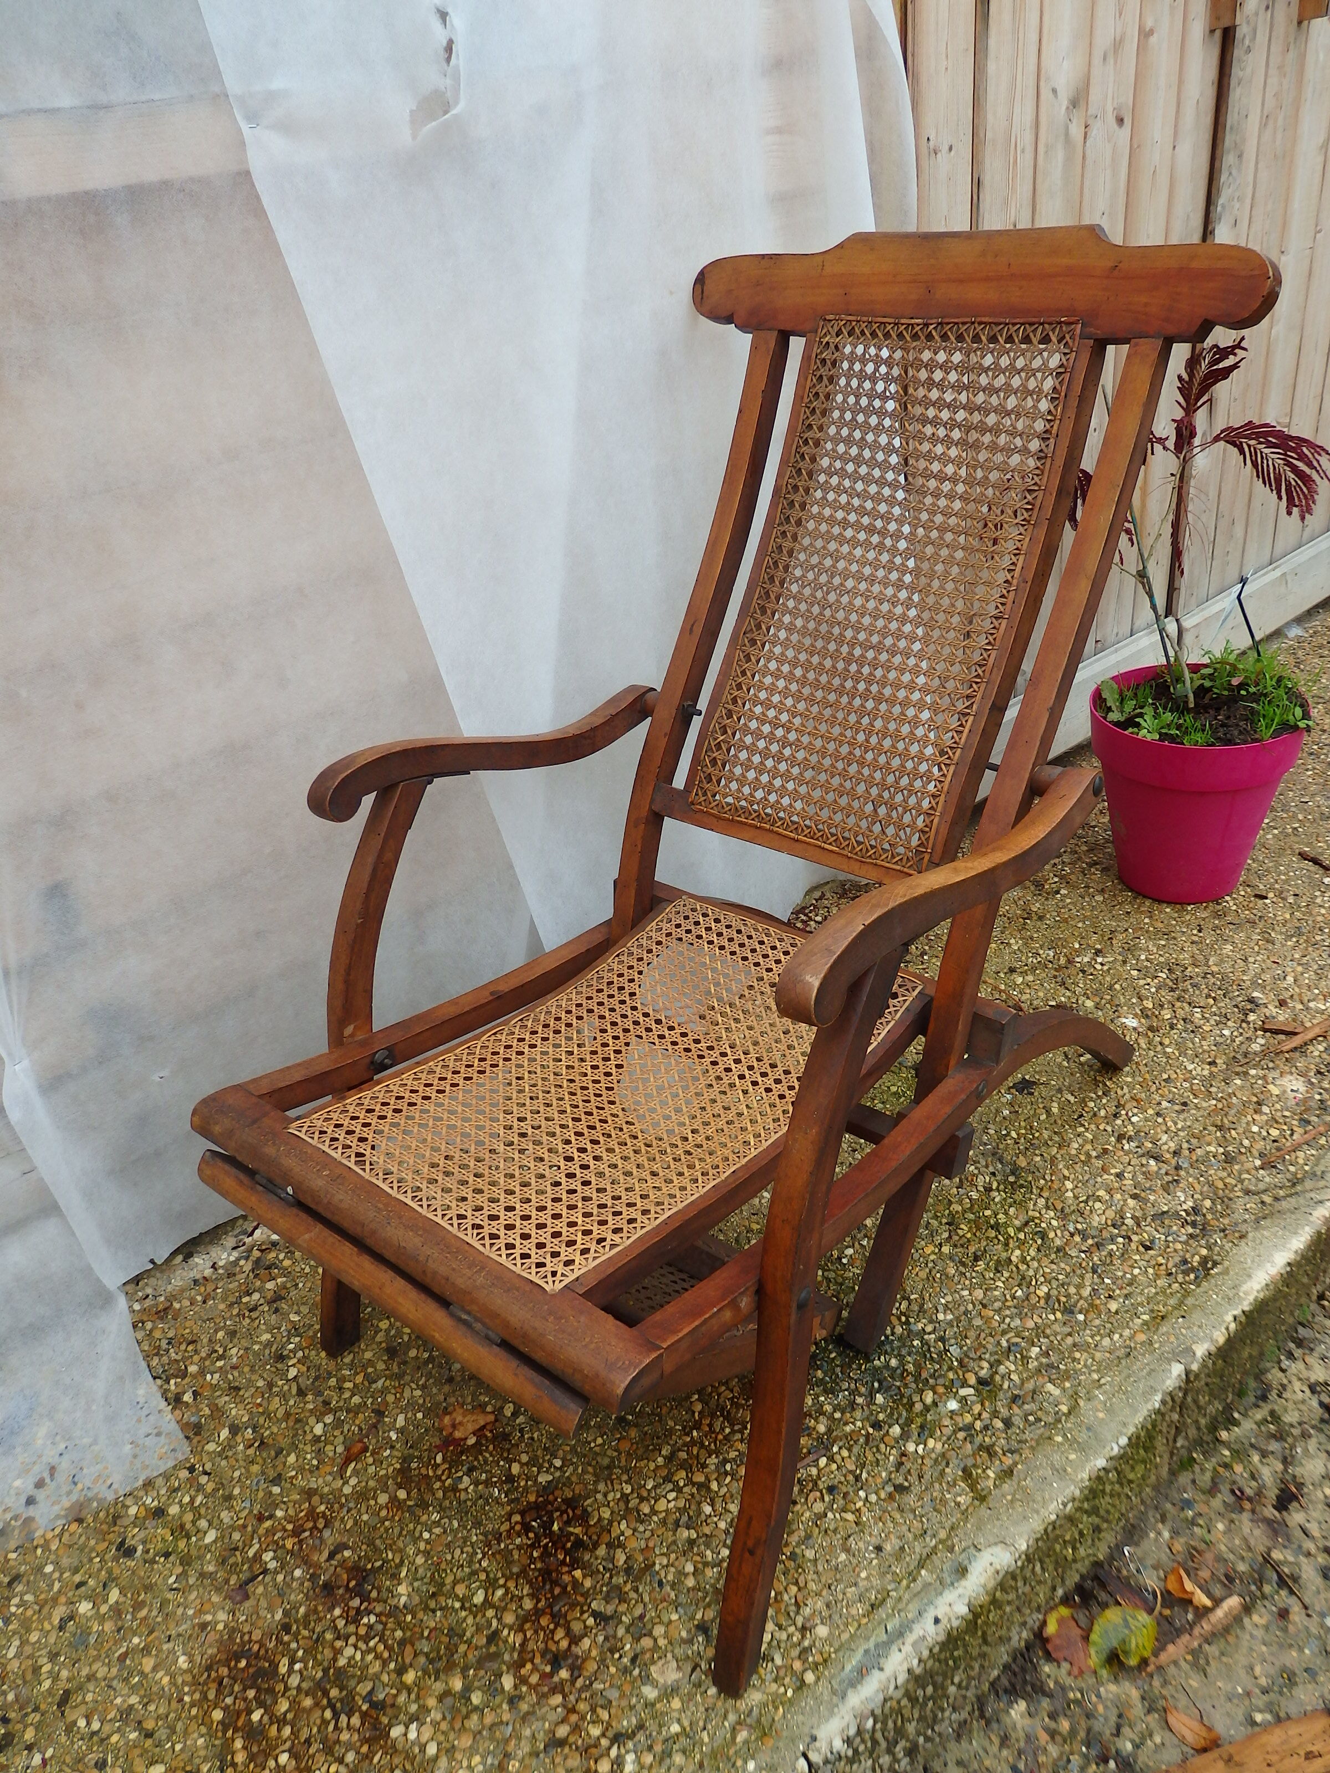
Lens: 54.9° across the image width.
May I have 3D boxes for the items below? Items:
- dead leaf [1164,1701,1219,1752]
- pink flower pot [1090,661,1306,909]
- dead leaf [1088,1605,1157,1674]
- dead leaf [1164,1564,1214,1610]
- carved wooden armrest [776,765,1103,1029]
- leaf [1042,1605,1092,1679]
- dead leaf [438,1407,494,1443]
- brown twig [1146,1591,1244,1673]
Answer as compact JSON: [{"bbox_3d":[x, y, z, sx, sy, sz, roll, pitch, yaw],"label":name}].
[{"bbox_3d":[0.447,0.721,1.095,0.049,0.012,0.023,20,39,36],"label":"dead leaf"},{"bbox_3d":[0.784,-0.143,1.914,0.298,0.282,0.298,-4,30,2],"label":"pink flower pot"},{"bbox_3d":[0.413,0.682,1.158,0.060,0.020,0.065,-4,30,2],"label":"dead leaf"},{"bbox_3d":[0.484,0.657,1.194,0.026,0.016,0.044,-18,33,-21],"label":"dead leaf"},{"bbox_3d":[0.227,-0.011,0.964,0.038,0.072,0.450,20,32,36],"label":"carved wooden armrest"},{"bbox_3d":[0.368,0.687,1.167,0.037,0.010,0.066,-4,30,3],"label":"leaf"},{"bbox_3d":[-0.193,0.517,1.233,0.054,0.010,0.034,5,32,18],"label":"dead leaf"},{"bbox_3d":[0.480,0.676,1.158,0.110,0.014,0.016,-21,34,-20],"label":"brown twig"}]

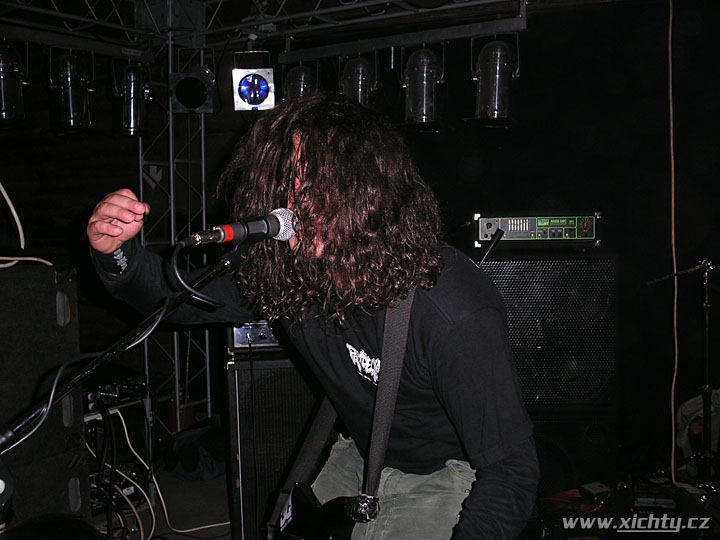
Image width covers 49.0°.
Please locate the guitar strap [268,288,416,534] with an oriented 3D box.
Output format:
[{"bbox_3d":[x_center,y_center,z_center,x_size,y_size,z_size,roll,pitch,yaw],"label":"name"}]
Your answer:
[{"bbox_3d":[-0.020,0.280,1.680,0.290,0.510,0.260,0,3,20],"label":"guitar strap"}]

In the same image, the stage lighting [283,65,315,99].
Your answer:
[{"bbox_3d":[-0.272,-0.790,3.680,0.170,0.325,0.170,1,3,30],"label":"stage lighting"}]

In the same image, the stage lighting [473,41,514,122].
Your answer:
[{"bbox_3d":[0.547,-0.767,3.200,0.170,0.325,0.170,1,3,30],"label":"stage lighting"}]

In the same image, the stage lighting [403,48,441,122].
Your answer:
[{"bbox_3d":[0.271,-0.778,3.360,0.170,0.325,0.170,1,3,30],"label":"stage lighting"}]

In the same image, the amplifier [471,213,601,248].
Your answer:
[{"bbox_3d":[0.751,-0.173,3.460,0.540,0.150,0.300,-1,3,3],"label":"amplifier"}]

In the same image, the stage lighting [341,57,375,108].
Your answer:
[{"bbox_3d":[-0.007,-0.783,3.520,0.170,0.325,0.170,1,3,30],"label":"stage lighting"}]

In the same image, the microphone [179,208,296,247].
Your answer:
[{"bbox_3d":[-0.174,-0.059,1.216,0.052,0.052,0.206,2,11,44],"label":"microphone"}]

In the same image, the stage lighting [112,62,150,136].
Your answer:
[{"bbox_3d":[-1.020,-0.766,3.552,0.170,0.325,0.170,2,4,45],"label":"stage lighting"}]

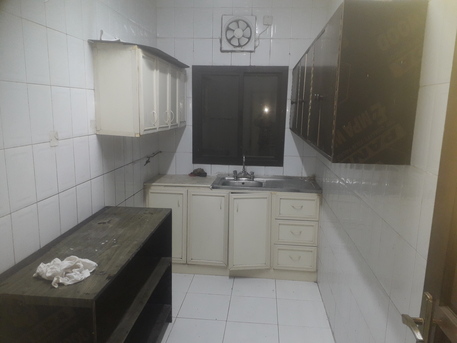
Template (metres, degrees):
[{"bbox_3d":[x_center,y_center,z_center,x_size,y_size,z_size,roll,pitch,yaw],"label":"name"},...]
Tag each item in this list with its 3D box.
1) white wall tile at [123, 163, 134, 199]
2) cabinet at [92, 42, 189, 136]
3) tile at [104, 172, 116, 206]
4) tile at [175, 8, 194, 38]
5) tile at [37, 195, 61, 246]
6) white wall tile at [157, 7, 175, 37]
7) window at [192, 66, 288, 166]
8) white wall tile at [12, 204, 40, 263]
[{"bbox_3d":[-0.878,0.086,3.152,0.015,0.300,0.200,2,10,5],"label":"white wall tile"},{"bbox_3d":[-0.677,-0.668,3.104,0.320,0.615,1.445,2,10,6],"label":"cabinet"},{"bbox_3d":[-0.918,0.155,2.764,0.015,0.300,0.200,2,10,5],"label":"tile"},{"bbox_3d":[-0.457,-1.547,3.728,0.200,0.303,0.012,2,10,5],"label":"tile"},{"bbox_3d":[-0.991,0.291,1.970,0.010,0.300,0.198,2,10,6],"label":"tile"},{"bbox_3d":[-0.649,-1.544,3.717,0.188,0.300,0.010,2,10,6],"label":"white wall tile"},{"bbox_3d":[0.113,-0.588,3.847,1.005,1.058,0.080,2,10,5],"label":"window"},{"bbox_3d":[-1.011,0.325,1.780,0.010,0.300,0.198,2,10,6],"label":"white wall tile"}]

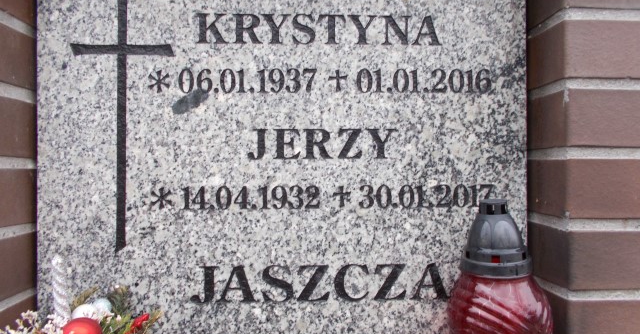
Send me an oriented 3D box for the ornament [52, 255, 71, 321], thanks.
[{"bbox_3d":[-0.280,0.133,0.520,0.015,0.076,0.015,-7,-1,-17],"label":"ornament"}]

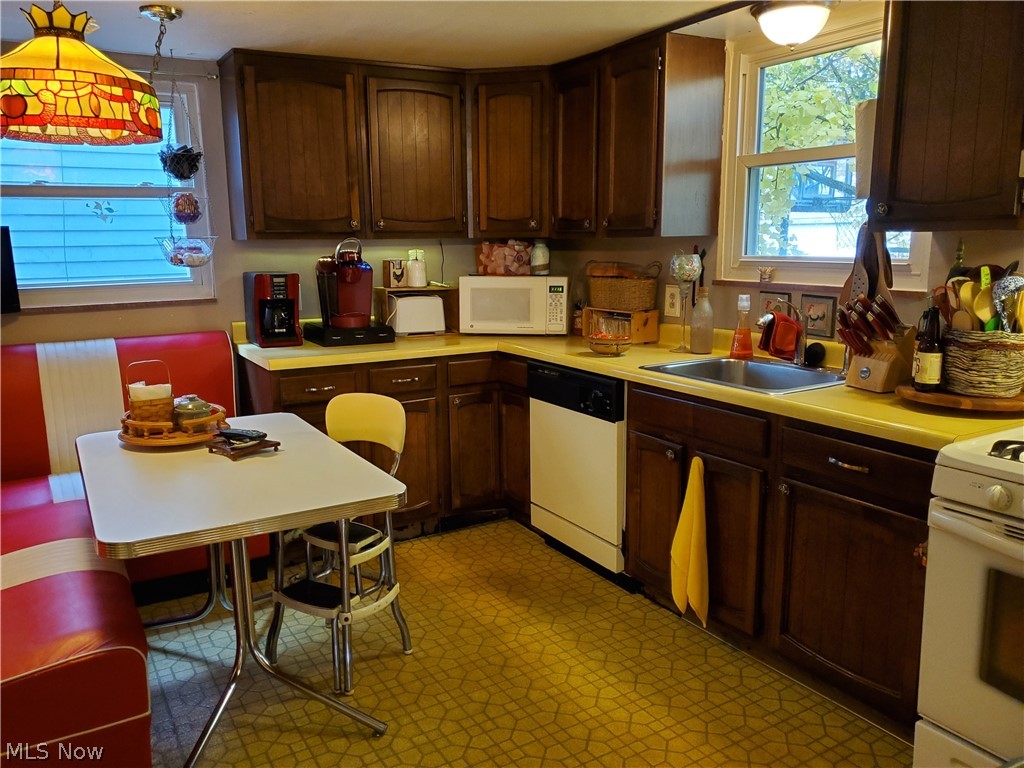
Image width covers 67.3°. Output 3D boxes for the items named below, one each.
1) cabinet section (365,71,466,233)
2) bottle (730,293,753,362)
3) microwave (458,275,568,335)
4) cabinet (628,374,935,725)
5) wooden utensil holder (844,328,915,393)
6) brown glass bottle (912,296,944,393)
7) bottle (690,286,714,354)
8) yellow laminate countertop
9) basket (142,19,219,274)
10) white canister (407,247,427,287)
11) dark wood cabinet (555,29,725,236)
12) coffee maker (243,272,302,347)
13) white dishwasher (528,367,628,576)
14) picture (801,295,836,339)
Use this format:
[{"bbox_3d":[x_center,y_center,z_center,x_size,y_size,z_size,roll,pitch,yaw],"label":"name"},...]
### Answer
[{"bbox_3d":[-0.517,-1.081,3.694,0.535,0.750,0.320,-7,13,-31],"label":"cabinet section"},{"bbox_3d":[0.883,-0.214,2.936,0.080,0.232,0.080,-7,12,-31],"label":"bottle"},{"bbox_3d":[0.033,-0.412,3.924,0.520,0.288,0.363,1,10,7],"label":"microwave"},{"bbox_3d":[0.988,0.440,2.548,0.613,0.815,1.187,-7,12,-31],"label":"cabinet"},{"bbox_3d":[1.137,-0.085,2.352,0.185,0.187,0.125,-7,12,-31],"label":"wooden utensil holder"},{"bbox_3d":[1.138,-0.100,2.091,0.066,0.240,0.066,-7,12,-31],"label":"brown glass bottle"},{"bbox_3d":[0.758,-0.250,3.076,0.085,0.255,0.085,-1,11,0],"label":"bottle"},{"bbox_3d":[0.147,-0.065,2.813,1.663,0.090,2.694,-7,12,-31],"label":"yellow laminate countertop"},{"bbox_3d":[-1.370,-0.921,3.161,0.260,0.890,0.260,-7,12,-29],"label":"basket"},{"bbox_3d":[-0.472,-0.576,3.805,0.098,0.188,0.098,0,10,0],"label":"white canister"},{"bbox_3d":[0.504,-1.023,3.338,0.324,0.761,0.767,-7,12,-31],"label":"dark wood cabinet"},{"bbox_3d":[-1.088,-0.344,3.502,0.180,0.330,0.235,-7,12,-29],"label":"coffee maker"},{"bbox_3d":[0.494,0.302,3.307,0.600,0.795,0.600,-7,12,-31],"label":"white dishwasher"},{"bbox_3d":[1.111,-0.245,2.788,0.020,0.145,0.137,-7,12,-31],"label":"picture"}]

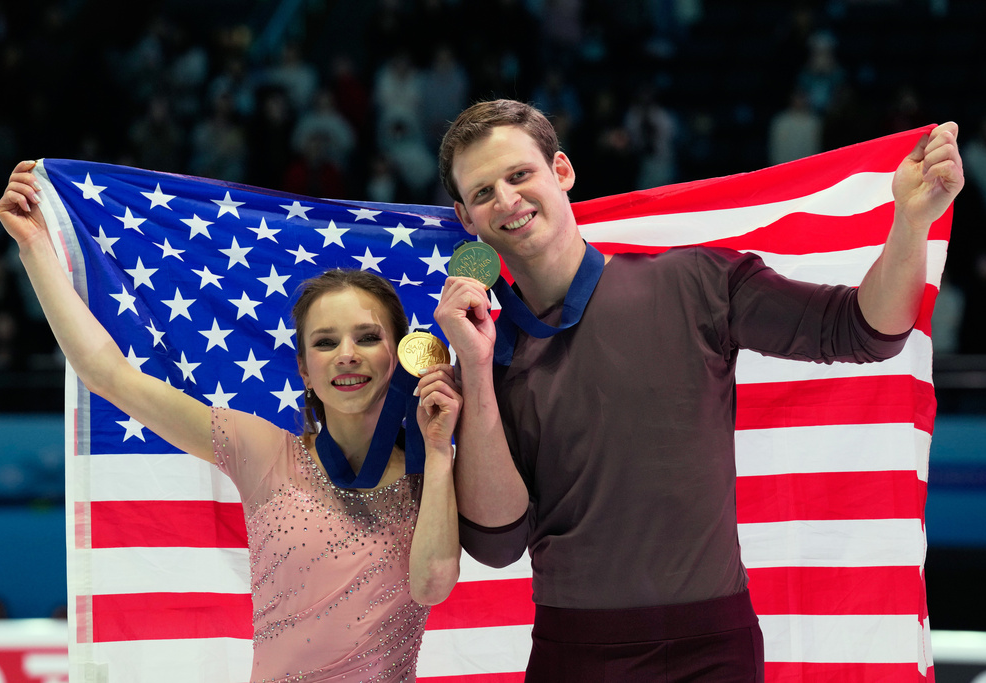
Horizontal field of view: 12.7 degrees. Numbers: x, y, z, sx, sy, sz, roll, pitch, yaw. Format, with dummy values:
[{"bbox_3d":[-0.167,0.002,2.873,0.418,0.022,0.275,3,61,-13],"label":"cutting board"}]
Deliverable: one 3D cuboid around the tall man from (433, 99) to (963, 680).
[{"bbox_3d":[0.300,0.600,6.500,0.810,1.910,0.480,0,-3,10],"label":"tall man"}]

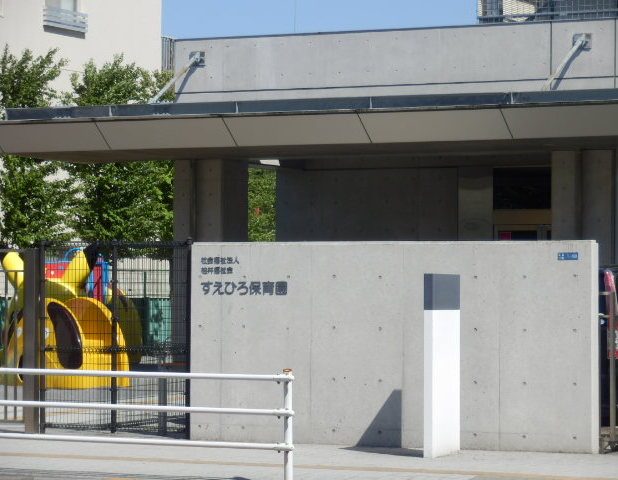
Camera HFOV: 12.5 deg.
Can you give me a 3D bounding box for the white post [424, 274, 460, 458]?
[{"bbox_3d":[1.104,1.027,23.210,0.085,1.500,0.500,0,-1,29],"label":"white post"}]

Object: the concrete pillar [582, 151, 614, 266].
[{"bbox_3d":[4.070,0.317,38.560,0.460,3.100,0.580,0,-1,29],"label":"concrete pillar"}]

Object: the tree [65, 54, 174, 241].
[{"bbox_3d":[-3.400,-0.670,52.000,2.400,5.550,2.400,0,-1,0],"label":"tree"}]

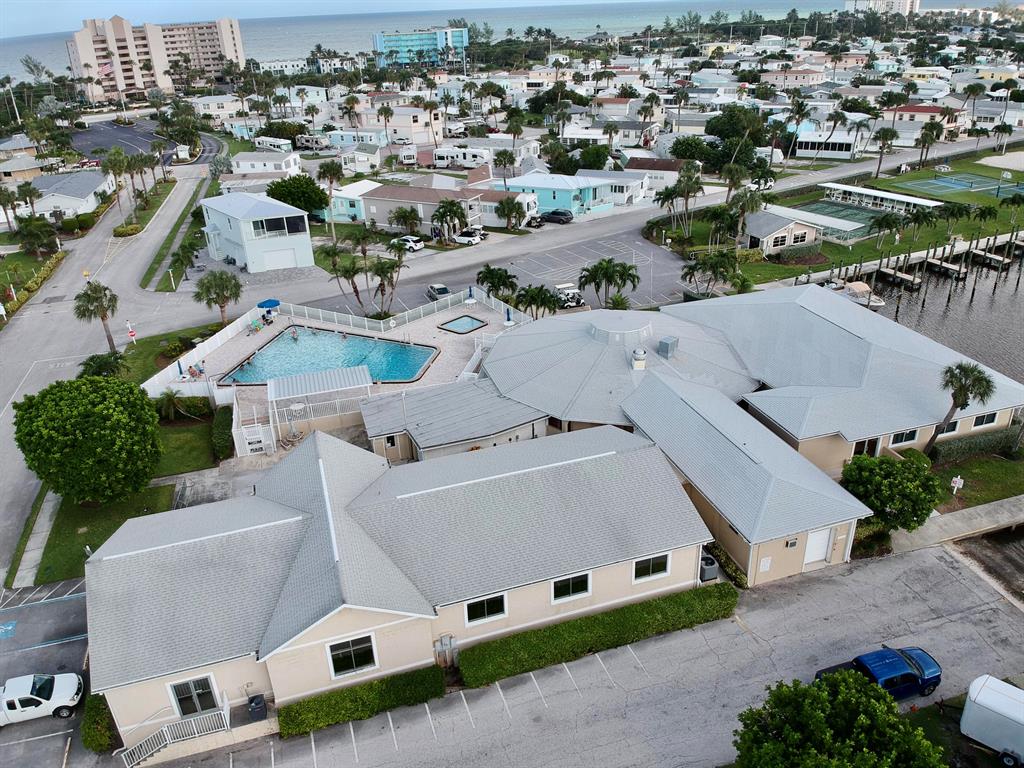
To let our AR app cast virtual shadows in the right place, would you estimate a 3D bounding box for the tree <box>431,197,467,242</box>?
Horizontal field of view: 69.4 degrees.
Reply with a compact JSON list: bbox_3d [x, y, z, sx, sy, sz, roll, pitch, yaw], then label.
[{"bbox_3d":[-8.469,-21.881,99.299,4.900,6.100,4.700,-5,27,-4],"label":"tree"}]

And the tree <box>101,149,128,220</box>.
[{"bbox_3d":[-58.070,-28.910,109.540,3.800,11.550,3.800,-16,30,-24],"label":"tree"}]

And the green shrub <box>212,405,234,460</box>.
[{"bbox_3d":[-21.404,3.568,55.248,1.350,1.400,5.597,-9,28,-13],"label":"green shrub"}]

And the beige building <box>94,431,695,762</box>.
[{"bbox_3d":[-6.300,8.150,41.800,30.300,5.600,15.600,-10,28,-15],"label":"beige building"}]

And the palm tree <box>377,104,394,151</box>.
[{"bbox_3d":[-26.170,-53.250,155.590,3.440,10.070,3.440,-6,28,-7],"label":"palm tree"}]

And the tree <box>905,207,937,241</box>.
[{"bbox_3d":[50.411,-19.648,91.187,3.460,4.000,3.460,12,31,26],"label":"tree"}]

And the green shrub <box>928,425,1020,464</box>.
[{"bbox_3d":[30.983,3.875,49.441,6.000,1.350,1.500,-10,28,-13],"label":"green shrub"}]

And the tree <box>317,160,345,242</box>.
[{"bbox_3d":[-23.450,-24.218,99.035,3.700,11.000,3.700,-2,27,0],"label":"tree"}]

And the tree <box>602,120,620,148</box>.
[{"bbox_3d":[19.610,-48.360,146.360,3.440,6.480,3.440,1,28,7],"label":"tree"}]

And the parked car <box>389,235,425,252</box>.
[{"bbox_3d":[-13.693,-18.574,97.494,4.600,1.650,1.870,18,33,34],"label":"parked car"}]

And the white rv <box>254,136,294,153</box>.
[{"bbox_3d":[-52.540,-52.662,163.297,2.600,3.250,10.500,-26,35,-36],"label":"white rv"}]

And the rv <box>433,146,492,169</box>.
[{"bbox_3d":[-9.824,-44.111,143.171,11.200,3.650,2.900,3,28,11],"label":"rv"}]

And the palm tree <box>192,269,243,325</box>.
[{"bbox_3d":[-29.050,-8.440,73.900,4.890,5.830,4.890,-13,29,-20],"label":"palm tree"}]

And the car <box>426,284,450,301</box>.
[{"bbox_3d":[-7.530,-9.577,79.118,1.850,1.600,4.600,-13,29,-19],"label":"car"}]

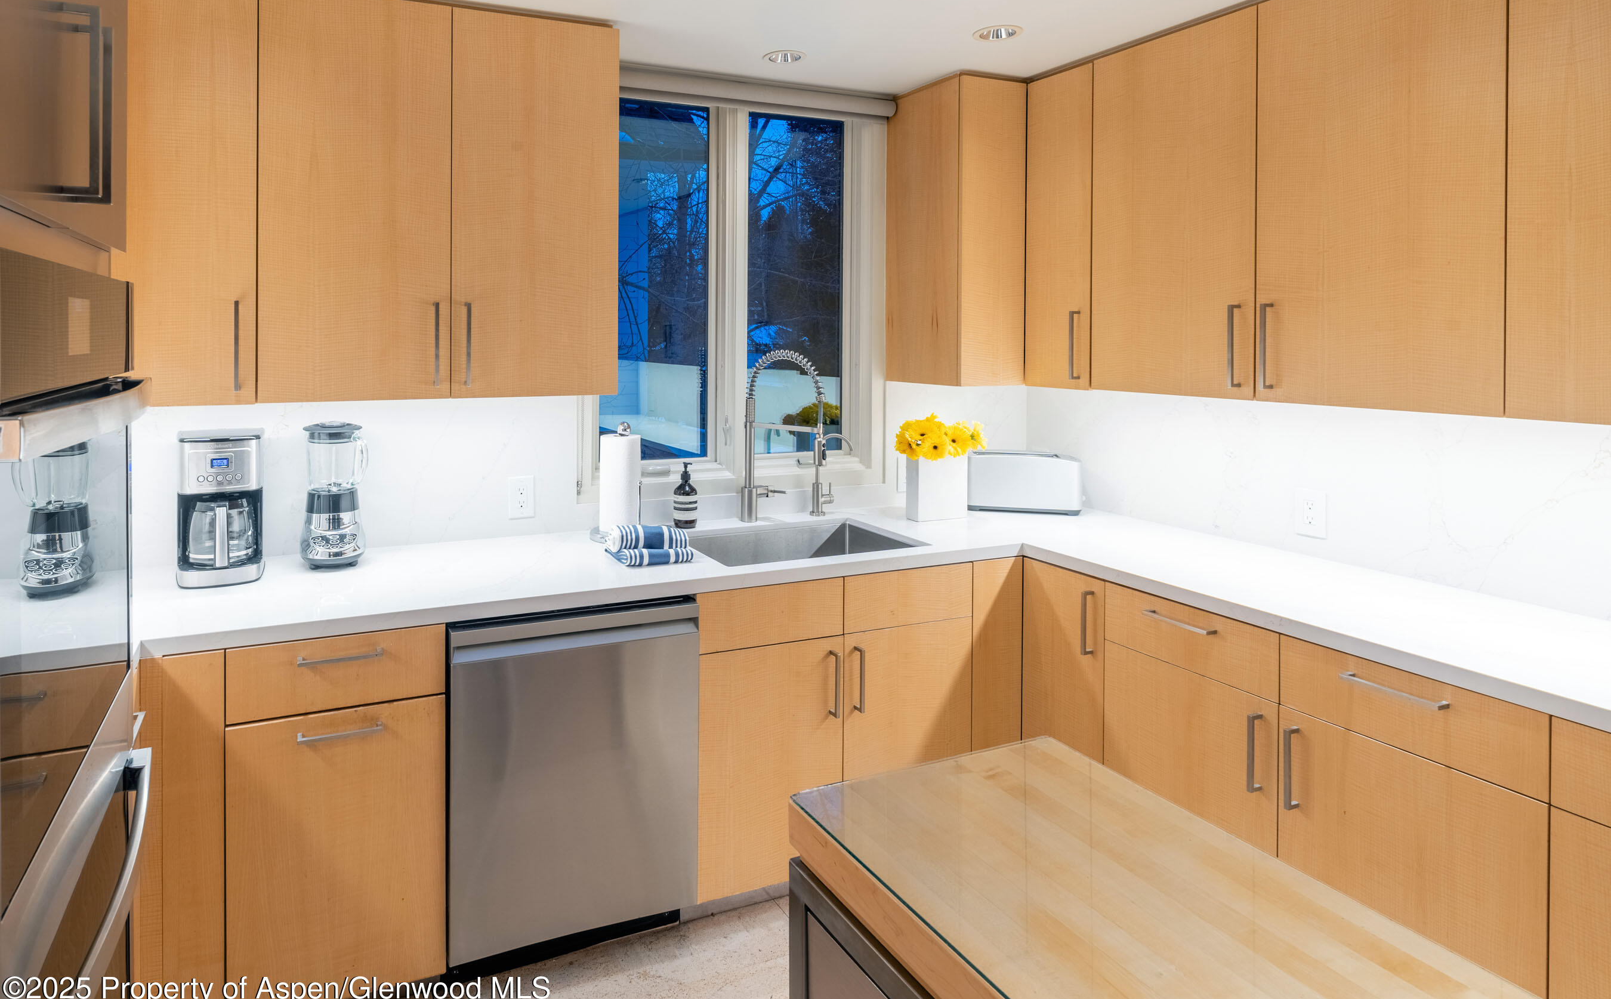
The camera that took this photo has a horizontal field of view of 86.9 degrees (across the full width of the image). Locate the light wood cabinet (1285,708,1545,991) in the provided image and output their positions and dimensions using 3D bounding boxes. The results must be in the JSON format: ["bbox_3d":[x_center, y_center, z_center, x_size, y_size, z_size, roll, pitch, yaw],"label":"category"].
[{"bbox_3d":[1.397,0.793,1.778,0.500,0.630,0.490,-3,6,-26],"label":"light wood cabinet"}]

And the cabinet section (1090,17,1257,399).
[{"bbox_3d":[1.203,-0.799,2.562,0.340,1.017,0.607,-2,6,-26],"label":"cabinet section"}]

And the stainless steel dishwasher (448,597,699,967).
[{"bbox_3d":[-0.677,0.632,2.276,0.600,0.810,0.580,-3,6,-26],"label":"stainless steel dishwasher"}]

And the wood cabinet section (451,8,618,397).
[{"bbox_3d":[-0.809,-0.784,2.487,0.444,1.009,0.370,-2,6,-26],"label":"wood cabinet section"}]

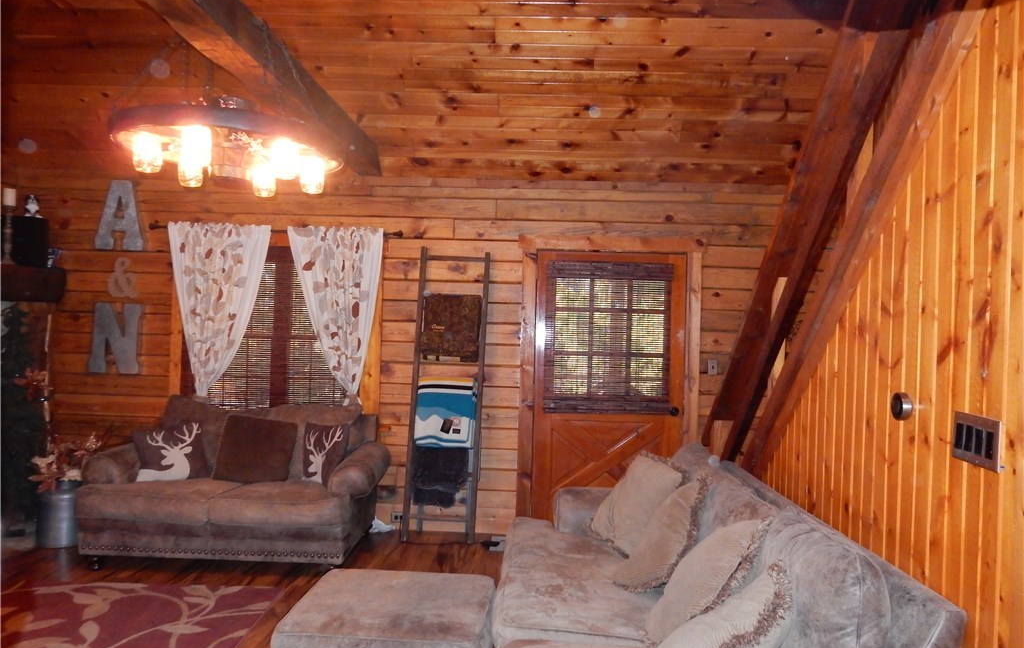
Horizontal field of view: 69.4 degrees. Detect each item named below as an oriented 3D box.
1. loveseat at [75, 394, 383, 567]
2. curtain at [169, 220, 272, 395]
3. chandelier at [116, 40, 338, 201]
[{"bbox_3d":[-1.691,0.983,4.798,1.715,0.960,0.950,2,1,2],"label":"loveseat"},{"bbox_3d":[-2.051,-0.077,5.231,0.675,1.250,0.110,2,1,2],"label":"curtain"},{"bbox_3d":[-1.087,-0.791,2.863,0.860,0.580,0.860,2,1,2],"label":"chandelier"}]

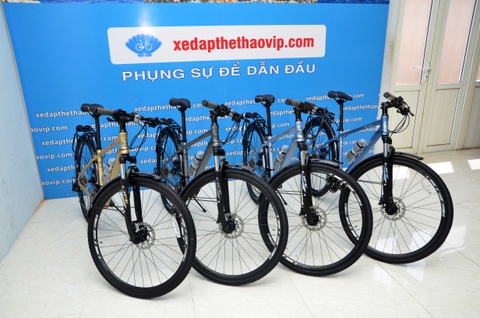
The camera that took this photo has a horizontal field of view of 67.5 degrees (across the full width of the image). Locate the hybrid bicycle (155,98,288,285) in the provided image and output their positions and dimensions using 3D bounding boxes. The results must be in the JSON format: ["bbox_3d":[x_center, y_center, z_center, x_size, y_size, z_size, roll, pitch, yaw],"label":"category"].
[{"bbox_3d":[-0.335,0.042,2.560,0.541,1.103,1.692,-11,21,-26],"label":"hybrid bicycle"}]

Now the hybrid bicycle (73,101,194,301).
[{"bbox_3d":[-0.868,0.094,2.440,0.544,1.098,1.723,-14,22,-33],"label":"hybrid bicycle"}]

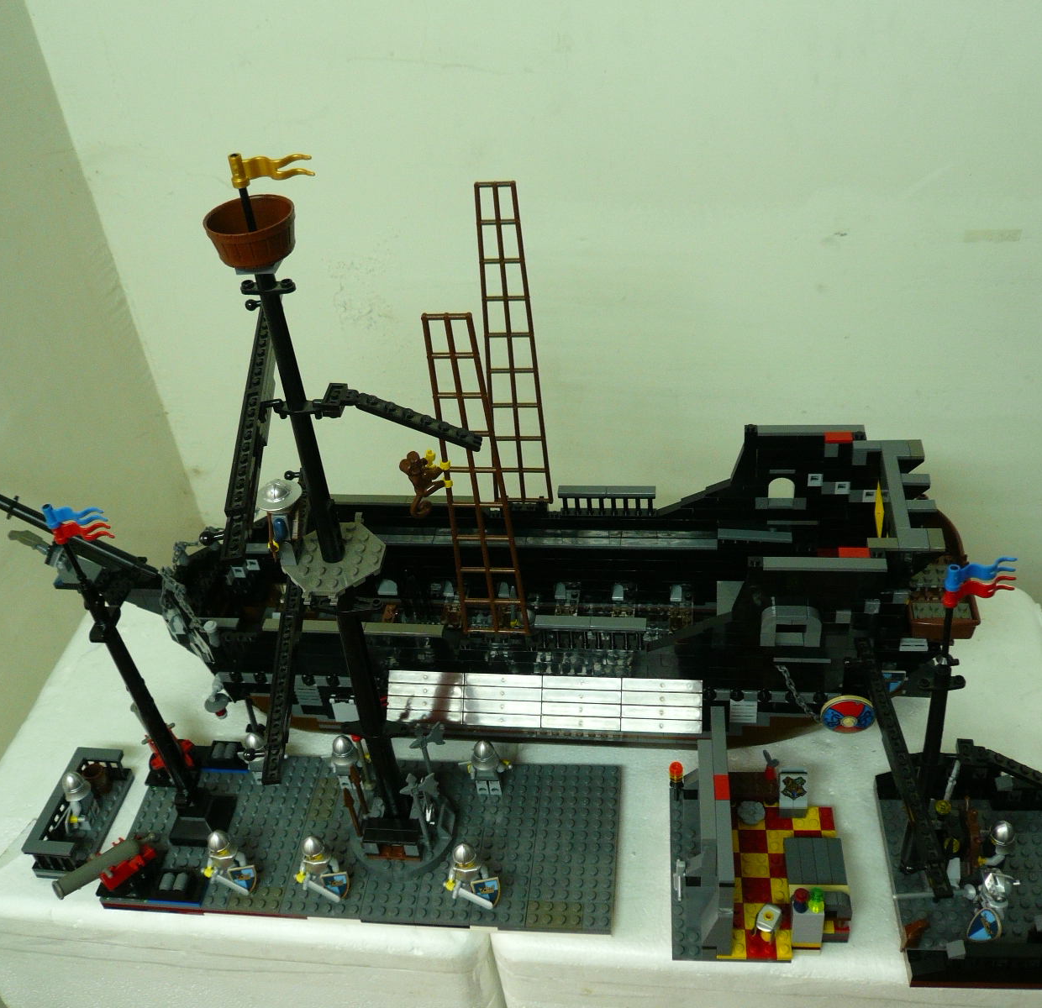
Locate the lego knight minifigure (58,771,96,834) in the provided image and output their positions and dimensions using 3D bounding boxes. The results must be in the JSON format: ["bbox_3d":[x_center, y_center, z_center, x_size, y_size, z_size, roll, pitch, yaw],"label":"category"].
[{"bbox_3d":[-0.275,0.184,0.678,0.019,0.044,0.024,5,39,14],"label":"lego knight minifigure"}]

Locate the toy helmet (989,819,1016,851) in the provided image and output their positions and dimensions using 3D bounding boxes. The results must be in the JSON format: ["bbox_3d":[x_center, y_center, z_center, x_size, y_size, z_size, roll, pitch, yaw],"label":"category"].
[{"bbox_3d":[0.261,0.180,0.590,0.015,0.013,0.015,14,44,29],"label":"toy helmet"}]

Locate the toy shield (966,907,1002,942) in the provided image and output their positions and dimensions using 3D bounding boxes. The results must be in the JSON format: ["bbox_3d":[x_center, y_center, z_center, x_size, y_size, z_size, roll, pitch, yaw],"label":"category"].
[{"bbox_3d":[0.245,0.223,0.576,0.017,0.004,0.018,-19,64,15],"label":"toy shield"}]

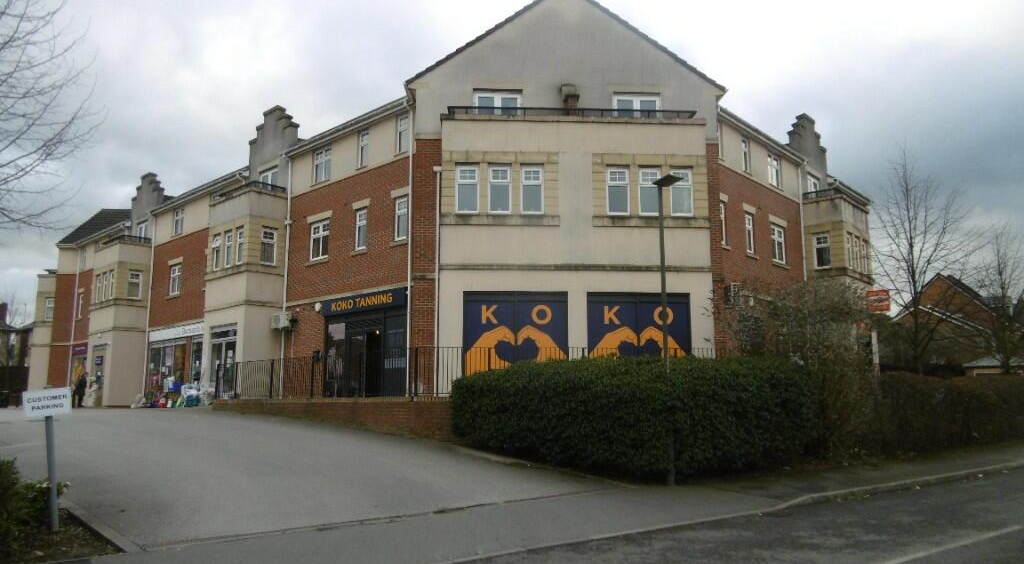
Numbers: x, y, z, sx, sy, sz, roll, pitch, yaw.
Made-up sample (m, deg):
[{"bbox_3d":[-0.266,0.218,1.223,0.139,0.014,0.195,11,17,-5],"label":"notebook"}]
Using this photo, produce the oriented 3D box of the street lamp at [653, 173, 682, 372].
[{"bbox_3d":[2.725,0.761,11.706,0.320,5.100,0.620,5,-10,-32],"label":"street lamp"}]

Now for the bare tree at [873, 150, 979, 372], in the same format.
[{"bbox_3d":[12.750,-0.029,22.254,3.500,8.600,3.400,0,-9,0],"label":"bare tree"}]

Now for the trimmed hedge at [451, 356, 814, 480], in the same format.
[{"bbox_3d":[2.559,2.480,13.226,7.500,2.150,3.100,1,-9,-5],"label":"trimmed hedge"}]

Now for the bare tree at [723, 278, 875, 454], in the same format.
[{"bbox_3d":[6.457,1.869,16.200,3.300,3.950,3.000,0,-9,0],"label":"bare tree"}]

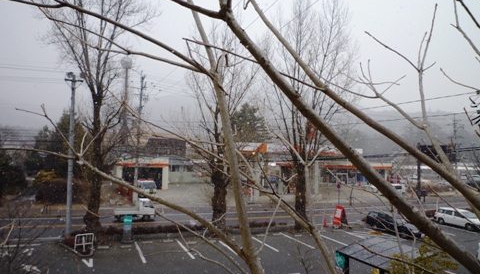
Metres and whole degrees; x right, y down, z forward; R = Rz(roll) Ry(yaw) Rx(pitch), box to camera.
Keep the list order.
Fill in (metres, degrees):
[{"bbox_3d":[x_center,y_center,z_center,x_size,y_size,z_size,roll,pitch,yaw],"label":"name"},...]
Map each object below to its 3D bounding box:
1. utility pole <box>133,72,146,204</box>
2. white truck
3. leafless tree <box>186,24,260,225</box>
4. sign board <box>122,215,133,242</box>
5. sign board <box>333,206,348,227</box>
[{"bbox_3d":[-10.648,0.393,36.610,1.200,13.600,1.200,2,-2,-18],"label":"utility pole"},{"bbox_3d":[-8.838,6.073,29.202,3.300,1.780,1.430,2,-2,-18],"label":"white truck"},{"bbox_3d":[-1.392,-0.584,26.080,5.300,15.200,5.300,2,-2,-18],"label":"leafless tree"},{"bbox_3d":[-7.150,5.898,22.128,0.600,1.680,0.380,2,-2,-6],"label":"sign board"},{"bbox_3d":[8.252,6.469,28.344,0.900,1.730,0.680,3,-3,-44],"label":"sign board"}]

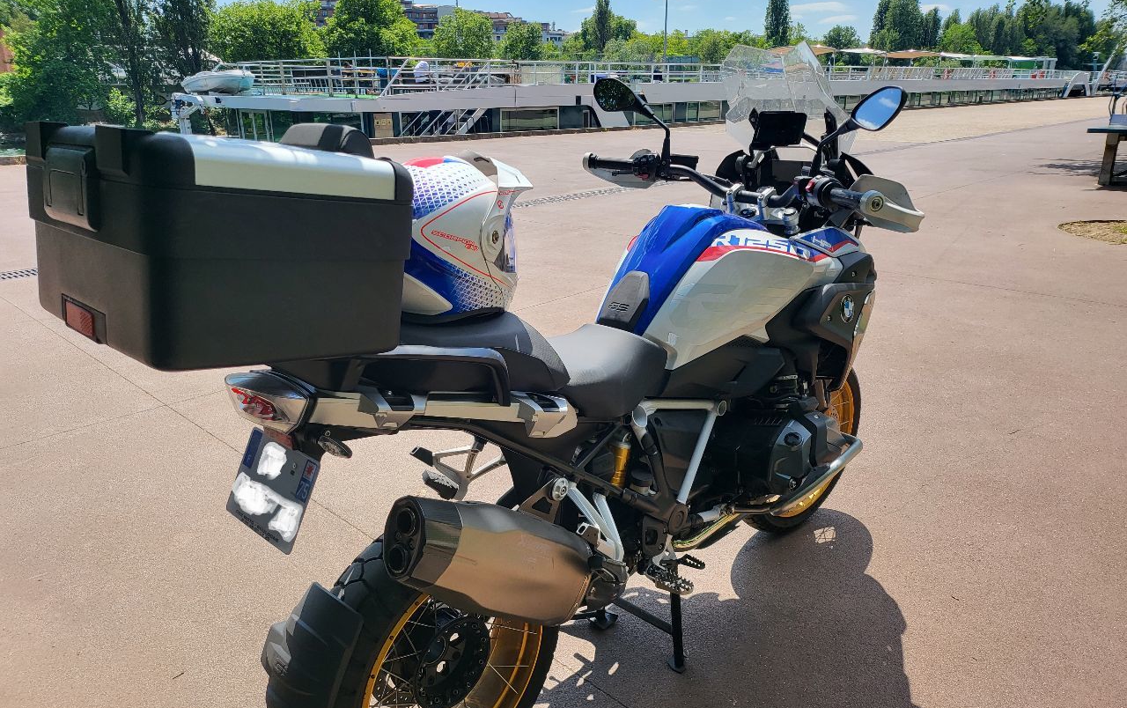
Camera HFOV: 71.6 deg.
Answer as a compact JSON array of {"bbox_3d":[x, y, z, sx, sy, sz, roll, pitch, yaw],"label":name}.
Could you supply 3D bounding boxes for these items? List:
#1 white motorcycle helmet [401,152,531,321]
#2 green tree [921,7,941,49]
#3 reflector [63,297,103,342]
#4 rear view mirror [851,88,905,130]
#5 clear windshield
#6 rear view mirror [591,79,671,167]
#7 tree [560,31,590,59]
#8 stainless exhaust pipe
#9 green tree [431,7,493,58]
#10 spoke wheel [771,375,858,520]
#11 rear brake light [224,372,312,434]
[{"bbox_3d":[-0.223,-0.211,1.348,0.260,0.275,0.365,17,25,41],"label":"white motorcycle helmet"},{"bbox_3d":[71.454,-60.156,154.036,4.172,13.683,3.963,8,21,22],"label":"green tree"},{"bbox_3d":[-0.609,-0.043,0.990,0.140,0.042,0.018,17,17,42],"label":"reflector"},{"bbox_3d":[0.663,-0.511,1.637,0.055,0.100,0.145,-2,18,-25],"label":"rear view mirror"},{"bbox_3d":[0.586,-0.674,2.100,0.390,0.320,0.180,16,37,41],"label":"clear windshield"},{"bbox_3d":[0.186,-0.654,2.168,0.235,0.235,0.080,11,22,30],"label":"rear view mirror"},{"bbox_3d":[1.424,-34.840,93.362,3.398,6.301,3.228,0,19,1],"label":"tree"},{"bbox_3d":[-0.114,0.358,1.374,0.118,0.150,0.435,18,-6,44],"label":"stainless exhaust pipe"},{"bbox_3d":[-10.145,-30.936,80.081,6.000,7.734,5.700,-3,19,-6],"label":"green tree"},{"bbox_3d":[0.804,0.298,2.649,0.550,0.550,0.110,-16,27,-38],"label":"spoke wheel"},{"bbox_3d":[-0.446,0.074,1.207,0.120,0.075,0.105,16,25,41],"label":"rear brake light"}]

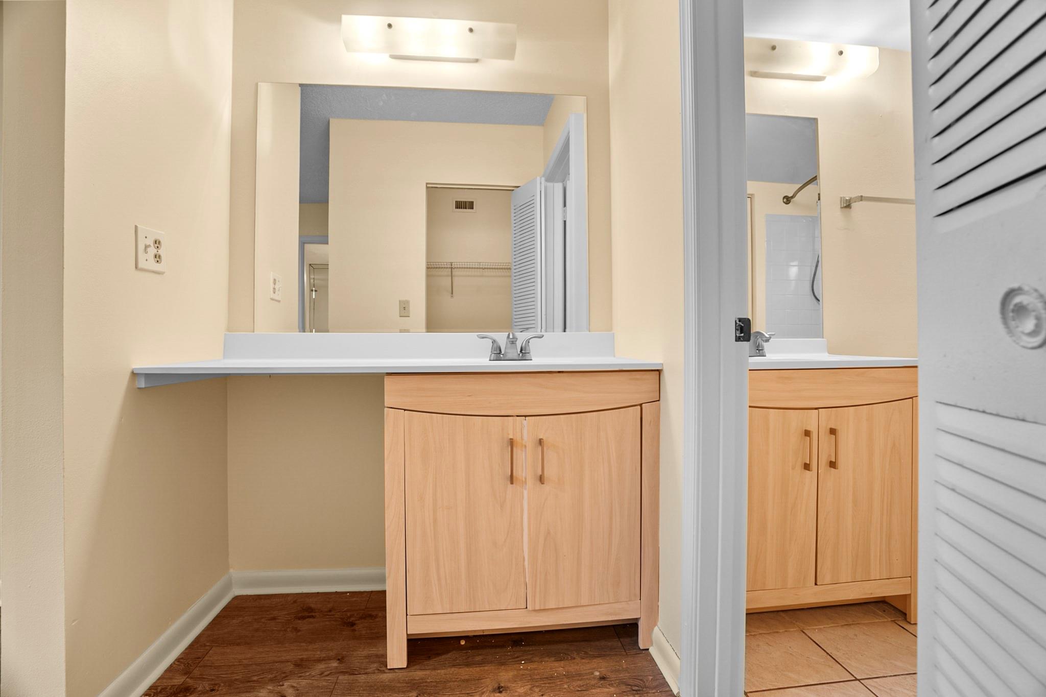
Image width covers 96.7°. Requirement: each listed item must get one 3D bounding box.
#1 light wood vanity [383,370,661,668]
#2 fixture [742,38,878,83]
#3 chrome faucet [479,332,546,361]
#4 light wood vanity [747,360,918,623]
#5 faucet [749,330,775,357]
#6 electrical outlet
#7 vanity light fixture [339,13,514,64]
[{"bbox_3d":[-0.010,0.468,1.506,0.768,0.810,0.450,0,1,-6],"label":"light wood vanity"},{"bbox_3d":[1.051,-1.103,1.780,0.590,0.095,0.105,0,1,-5],"label":"fixture"},{"bbox_3d":[-0.037,-0.007,1.567,0.225,0.095,0.150,0,1,-5],"label":"chrome faucet"},{"bbox_3d":[0.867,0.463,1.615,0.766,0.810,0.450,0,1,-7],"label":"light wood vanity"},{"bbox_3d":[0.845,-0.014,1.678,0.215,0.095,0.150,0,1,-7],"label":"faucet"},{"bbox_3d":[-0.993,-0.263,1.249,0.012,0.115,0.116,0,1,-5],"label":"electrical outlet"},{"bbox_3d":[-0.315,-1.081,1.623,0.588,0.092,0.102,0,1,-5],"label":"vanity light fixture"}]

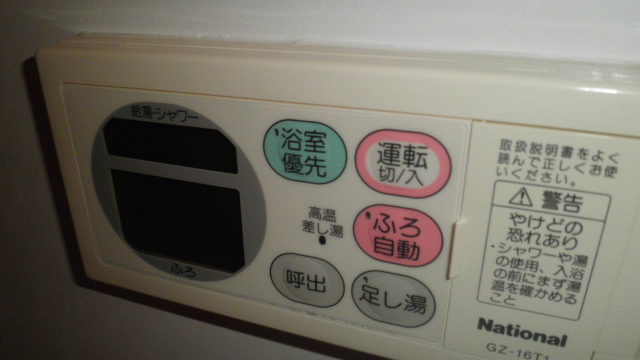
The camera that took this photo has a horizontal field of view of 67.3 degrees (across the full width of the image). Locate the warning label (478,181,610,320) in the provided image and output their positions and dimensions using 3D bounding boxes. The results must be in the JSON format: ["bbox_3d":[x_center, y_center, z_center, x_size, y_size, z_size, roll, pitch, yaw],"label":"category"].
[{"bbox_3d":[0.061,0.020,0.134,0.028,0.040,0.001,8,24,19],"label":"warning label"}]

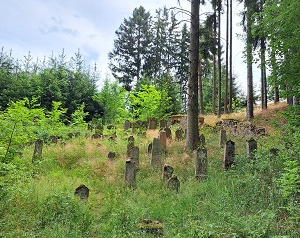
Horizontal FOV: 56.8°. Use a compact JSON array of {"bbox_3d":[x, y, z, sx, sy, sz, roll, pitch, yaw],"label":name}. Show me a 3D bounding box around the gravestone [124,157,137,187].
[{"bbox_3d":[-0.816,2.259,11.600,0.430,1.250,0.180,5,-5,-12],"label":"gravestone"}]

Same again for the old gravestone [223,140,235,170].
[{"bbox_3d":[3.831,1.738,13.500,0.420,1.420,0.200,8,-6,-22],"label":"old gravestone"}]

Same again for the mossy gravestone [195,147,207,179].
[{"bbox_3d":[2.330,2.029,12.500,0.470,1.400,0.200,5,-5,-18],"label":"mossy gravestone"}]

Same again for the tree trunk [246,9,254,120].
[{"bbox_3d":[8.879,-4.771,24.500,0.550,9.800,0.550,1,-5,0],"label":"tree trunk"}]

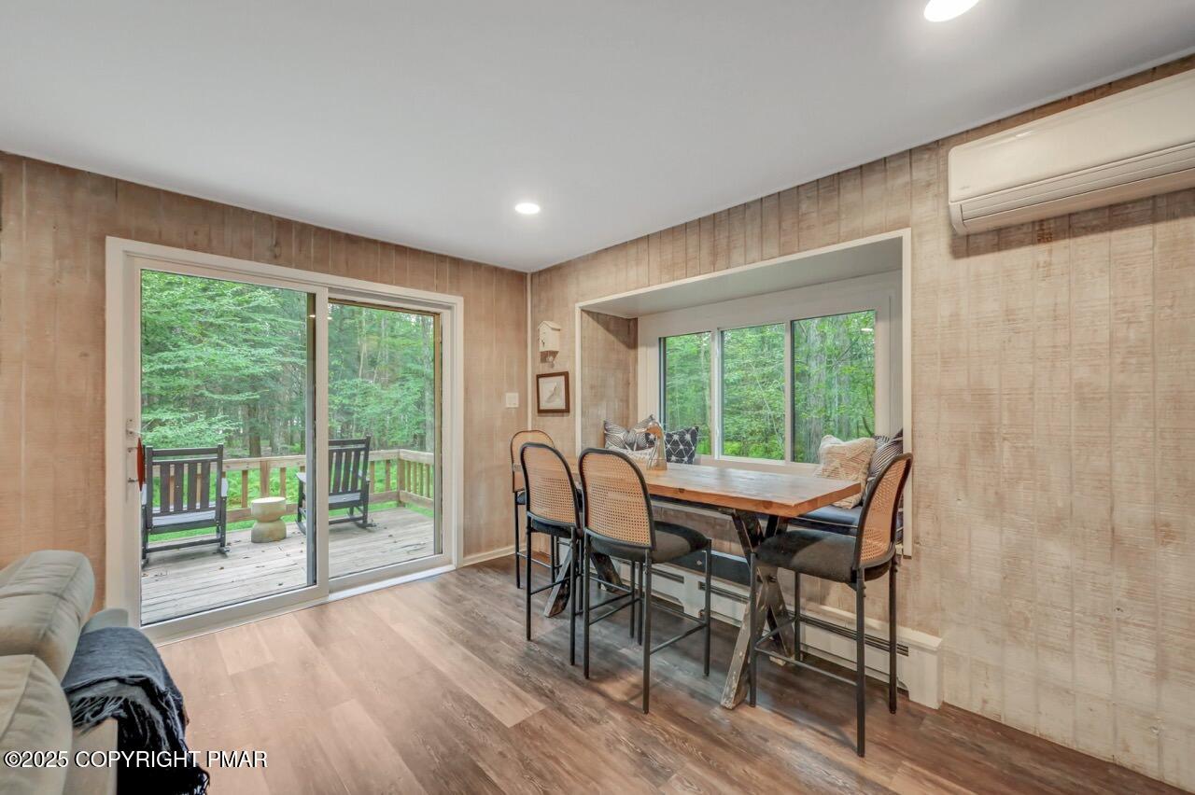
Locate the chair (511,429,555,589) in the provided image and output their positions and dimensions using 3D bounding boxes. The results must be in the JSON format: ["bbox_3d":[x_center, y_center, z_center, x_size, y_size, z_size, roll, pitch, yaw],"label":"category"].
[{"bbox_3d":[-0.296,0.775,3.210,0.453,1.074,0.532,1,-1,-43],"label":"chair"}]

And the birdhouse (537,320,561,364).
[{"bbox_3d":[-0.396,-0.439,3.790,0.168,0.345,0.108,-1,-1,45],"label":"birdhouse"}]

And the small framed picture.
[{"bbox_3d":[-0.379,-0.033,3.821,0.404,0.335,0.025,-1,-1,45],"label":"small framed picture"}]

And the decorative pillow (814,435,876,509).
[{"bbox_3d":[1.346,0.423,2.613,0.138,0.404,0.384,21,-5,-12],"label":"decorative pillow"}]

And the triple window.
[{"bbox_3d":[1.042,-0.028,3.162,1.497,0.936,0.089,-1,-1,45],"label":"triple window"}]

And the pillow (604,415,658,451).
[{"bbox_3d":[0.251,0.396,3.598,0.423,0.443,0.148,0,-16,8],"label":"pillow"}]

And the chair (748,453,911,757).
[{"bbox_3d":[0.979,0.754,1.929,0.463,1.079,0.532,1,-1,-42],"label":"chair"}]

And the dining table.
[{"bbox_3d":[0.333,0.850,2.530,1.773,0.906,0.729,-1,-1,45],"label":"dining table"}]

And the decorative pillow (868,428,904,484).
[{"bbox_3d":[1.435,0.401,2.419,0.148,0.443,0.423,17,5,20],"label":"decorative pillow"}]

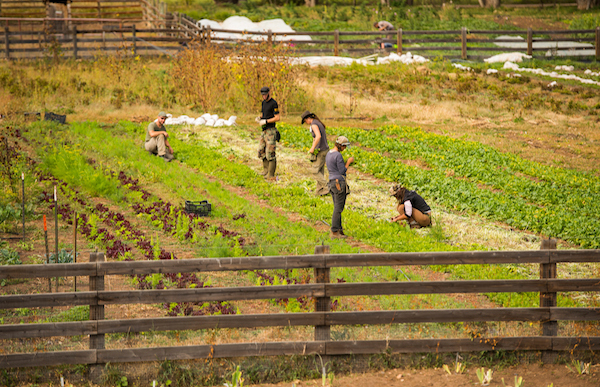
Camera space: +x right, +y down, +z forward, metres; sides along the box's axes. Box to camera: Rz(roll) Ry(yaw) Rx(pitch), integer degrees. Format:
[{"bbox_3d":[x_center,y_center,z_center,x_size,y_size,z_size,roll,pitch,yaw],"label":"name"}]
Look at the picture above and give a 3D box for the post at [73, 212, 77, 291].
[{"bbox_3d":[-3.022,0.811,40.200,0.040,1.150,0.040,0,5,0],"label":"post"}]

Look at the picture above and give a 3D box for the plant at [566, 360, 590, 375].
[{"bbox_3d":[3.066,1.916,33.000,0.250,0.140,0.190,0,6,0],"label":"plant"}]

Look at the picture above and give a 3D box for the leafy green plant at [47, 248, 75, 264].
[{"bbox_3d":[-3.334,0.951,41.900,0.400,0.360,0.380,0,5,0],"label":"leafy green plant"}]

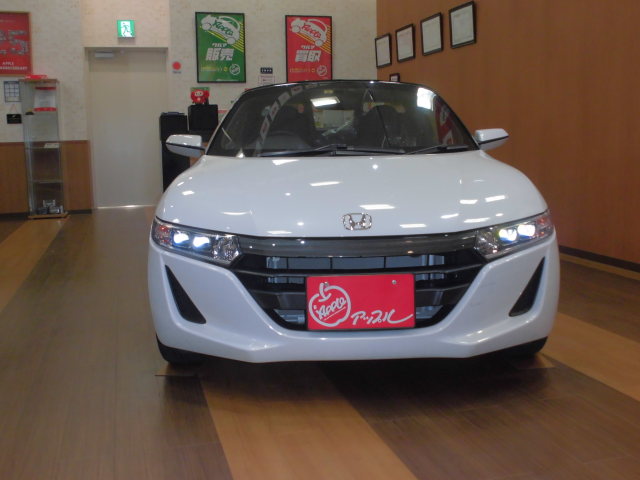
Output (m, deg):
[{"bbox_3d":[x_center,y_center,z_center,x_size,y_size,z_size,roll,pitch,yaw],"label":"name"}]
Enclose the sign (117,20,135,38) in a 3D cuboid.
[{"bbox_3d":[-2.346,-2.552,8.518,0.212,0.212,0.060,-3,8,-15],"label":"sign"}]

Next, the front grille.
[{"bbox_3d":[0.125,0.133,2.232,0.780,0.280,0.140,-1,8,-1],"label":"front grille"}]

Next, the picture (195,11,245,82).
[{"bbox_3d":[-1.246,-2.420,8.860,0.613,0.865,0.030,-3,8,-15],"label":"picture"}]

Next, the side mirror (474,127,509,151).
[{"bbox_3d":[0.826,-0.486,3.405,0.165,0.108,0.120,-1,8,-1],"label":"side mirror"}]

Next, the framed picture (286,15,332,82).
[{"bbox_3d":[-0.134,-2.477,9.165,0.613,0.865,0.030,-3,8,-15],"label":"framed picture"}]

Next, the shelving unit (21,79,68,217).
[{"bbox_3d":[-3.249,-1.069,8.302,0.430,1.630,0.370,-3,8,-15],"label":"shelving unit"}]

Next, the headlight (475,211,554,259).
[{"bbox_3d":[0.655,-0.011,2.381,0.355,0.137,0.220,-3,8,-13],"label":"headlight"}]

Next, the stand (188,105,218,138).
[{"bbox_3d":[-1.437,-1.458,8.680,0.350,0.420,0.320,-3,8,-15],"label":"stand"}]

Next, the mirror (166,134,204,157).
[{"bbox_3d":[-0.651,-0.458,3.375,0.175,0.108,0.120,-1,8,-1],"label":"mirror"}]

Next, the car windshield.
[{"bbox_3d":[0.089,-0.588,3.364,1.250,0.360,0.650,-1,8,-1],"label":"car windshield"}]

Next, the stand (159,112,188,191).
[{"bbox_3d":[-1.776,-0.927,8.640,0.320,1.215,0.350,-3,8,-15],"label":"stand"}]

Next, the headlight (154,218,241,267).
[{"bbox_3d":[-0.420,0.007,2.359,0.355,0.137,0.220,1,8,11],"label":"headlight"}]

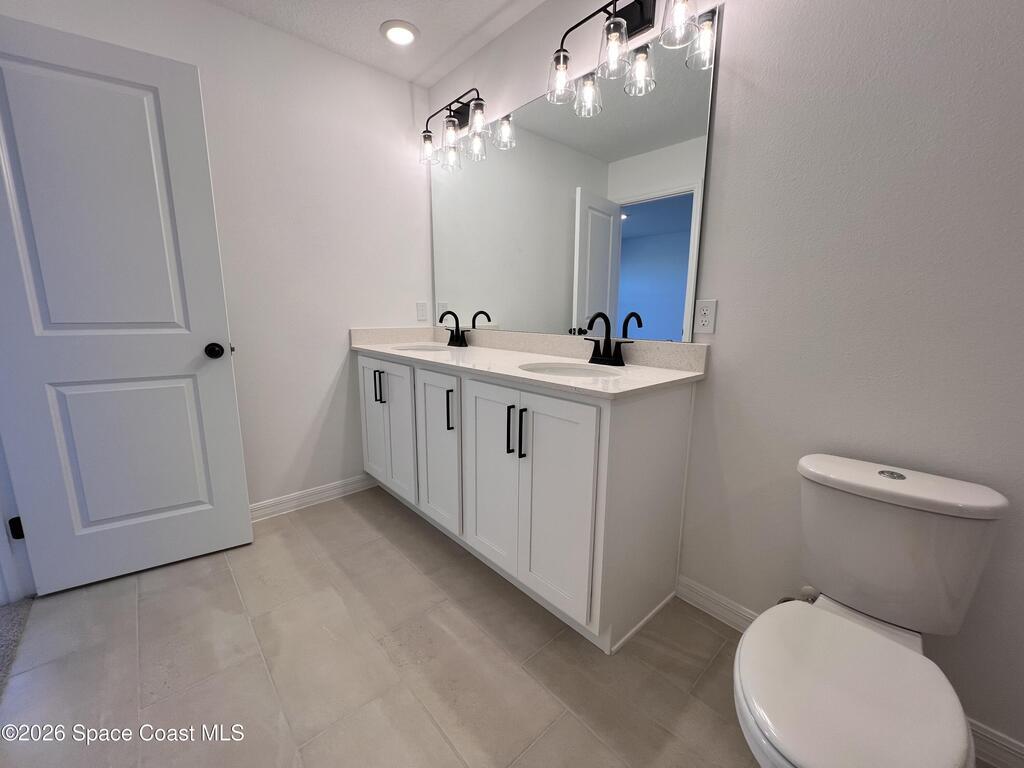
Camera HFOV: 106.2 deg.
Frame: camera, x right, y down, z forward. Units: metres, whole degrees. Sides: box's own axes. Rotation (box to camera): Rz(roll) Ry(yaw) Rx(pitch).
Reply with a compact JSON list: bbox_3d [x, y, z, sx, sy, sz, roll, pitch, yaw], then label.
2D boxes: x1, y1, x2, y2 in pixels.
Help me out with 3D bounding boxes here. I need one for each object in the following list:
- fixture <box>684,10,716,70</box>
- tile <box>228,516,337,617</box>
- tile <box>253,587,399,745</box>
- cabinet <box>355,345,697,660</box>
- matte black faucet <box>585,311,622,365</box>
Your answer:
[{"bbox_3d":[0.680,-1.221,1.364,0.105,0.160,0.105,-9,14,-43],"label":"fixture"},{"bbox_3d":[-1.061,0.815,1.728,0.296,0.010,0.595,-9,14,-43],"label":"tile"},{"bbox_3d":[-0.651,0.896,1.305,0.296,0.010,0.595,-9,14,-43],"label":"tile"},{"bbox_3d":[-0.141,0.323,1.948,0.575,0.901,1.772,-9,14,-43],"label":"cabinet"},{"bbox_3d":[0.361,-0.183,1.563,0.170,0.222,0.225,-9,14,-43],"label":"matte black faucet"}]

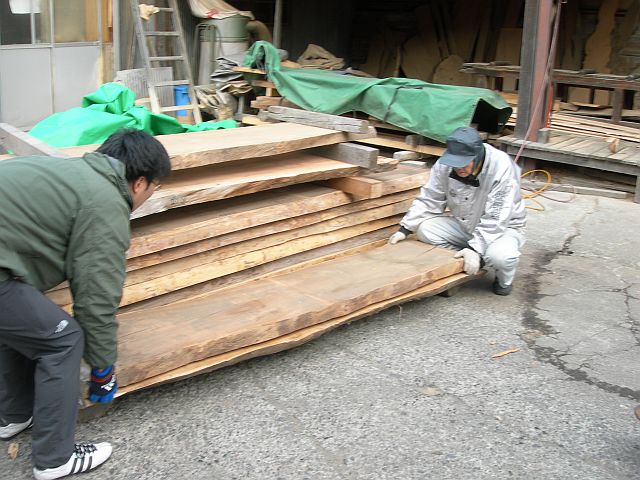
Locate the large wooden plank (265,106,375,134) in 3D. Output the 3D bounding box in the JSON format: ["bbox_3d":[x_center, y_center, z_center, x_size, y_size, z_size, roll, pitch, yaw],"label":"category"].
[{"bbox_3d":[-0.045,-1.136,6.655,0.115,0.115,1.300,-15,23,-41],"label":"large wooden plank"}]

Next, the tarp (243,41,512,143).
[{"bbox_3d":[0.540,-1.712,8.016,0.750,0.840,3.400,-15,23,-41],"label":"tarp"}]

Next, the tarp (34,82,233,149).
[{"bbox_3d":[-1.295,-0.864,4.800,1.420,0.400,0.680,-15,23,-41],"label":"tarp"}]

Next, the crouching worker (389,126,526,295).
[{"bbox_3d":[0.871,-0.204,4.420,0.700,0.950,0.680,15,22,40],"label":"crouching worker"}]

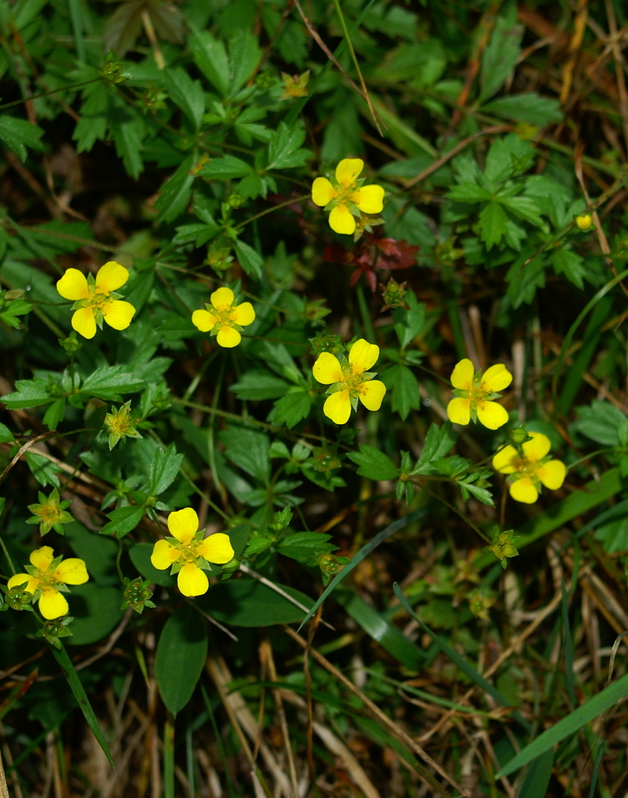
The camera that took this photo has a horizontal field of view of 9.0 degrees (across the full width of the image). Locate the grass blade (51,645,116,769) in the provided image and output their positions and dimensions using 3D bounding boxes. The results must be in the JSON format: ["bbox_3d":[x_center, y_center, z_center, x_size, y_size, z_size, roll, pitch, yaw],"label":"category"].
[{"bbox_3d":[-0.033,0.044,0.577,0.002,0.003,0.021,-27,72,-10],"label":"grass blade"}]

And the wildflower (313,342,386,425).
[{"bbox_3d":[0.005,-0.002,0.550,0.010,0.004,0.012,0,76,0],"label":"wildflower"}]

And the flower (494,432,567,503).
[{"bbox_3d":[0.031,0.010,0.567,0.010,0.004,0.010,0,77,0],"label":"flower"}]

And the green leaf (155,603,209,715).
[{"bbox_3d":[-0.019,0.038,0.579,0.007,0.004,0.017,7,70,3],"label":"green leaf"}]

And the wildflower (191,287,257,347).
[{"bbox_3d":[-0.013,-0.011,0.557,0.009,0.004,0.009,0,76,0],"label":"wildflower"}]

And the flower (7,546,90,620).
[{"bbox_3d":[-0.037,0.026,0.561,0.011,0.004,0.011,0,72,0],"label":"flower"}]

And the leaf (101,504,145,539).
[{"bbox_3d":[-0.028,0.018,0.574,0.008,0.003,0.004,-31,73,-11],"label":"leaf"}]

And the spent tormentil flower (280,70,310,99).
[{"bbox_3d":[-0.003,-0.046,0.580,0.004,0.003,0.004,0,76,0],"label":"spent tormentil flower"}]

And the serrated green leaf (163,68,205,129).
[{"bbox_3d":[-0.018,-0.040,0.532,0.004,0.002,0.010,-27,68,-12],"label":"serrated green leaf"}]

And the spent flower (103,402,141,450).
[{"bbox_3d":[-0.024,0.003,0.506,0.005,0.004,0.006,2,69,-5],"label":"spent flower"}]

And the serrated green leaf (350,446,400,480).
[{"bbox_3d":[0.008,0.009,0.555,0.008,0.003,0.005,25,69,10],"label":"serrated green leaf"}]

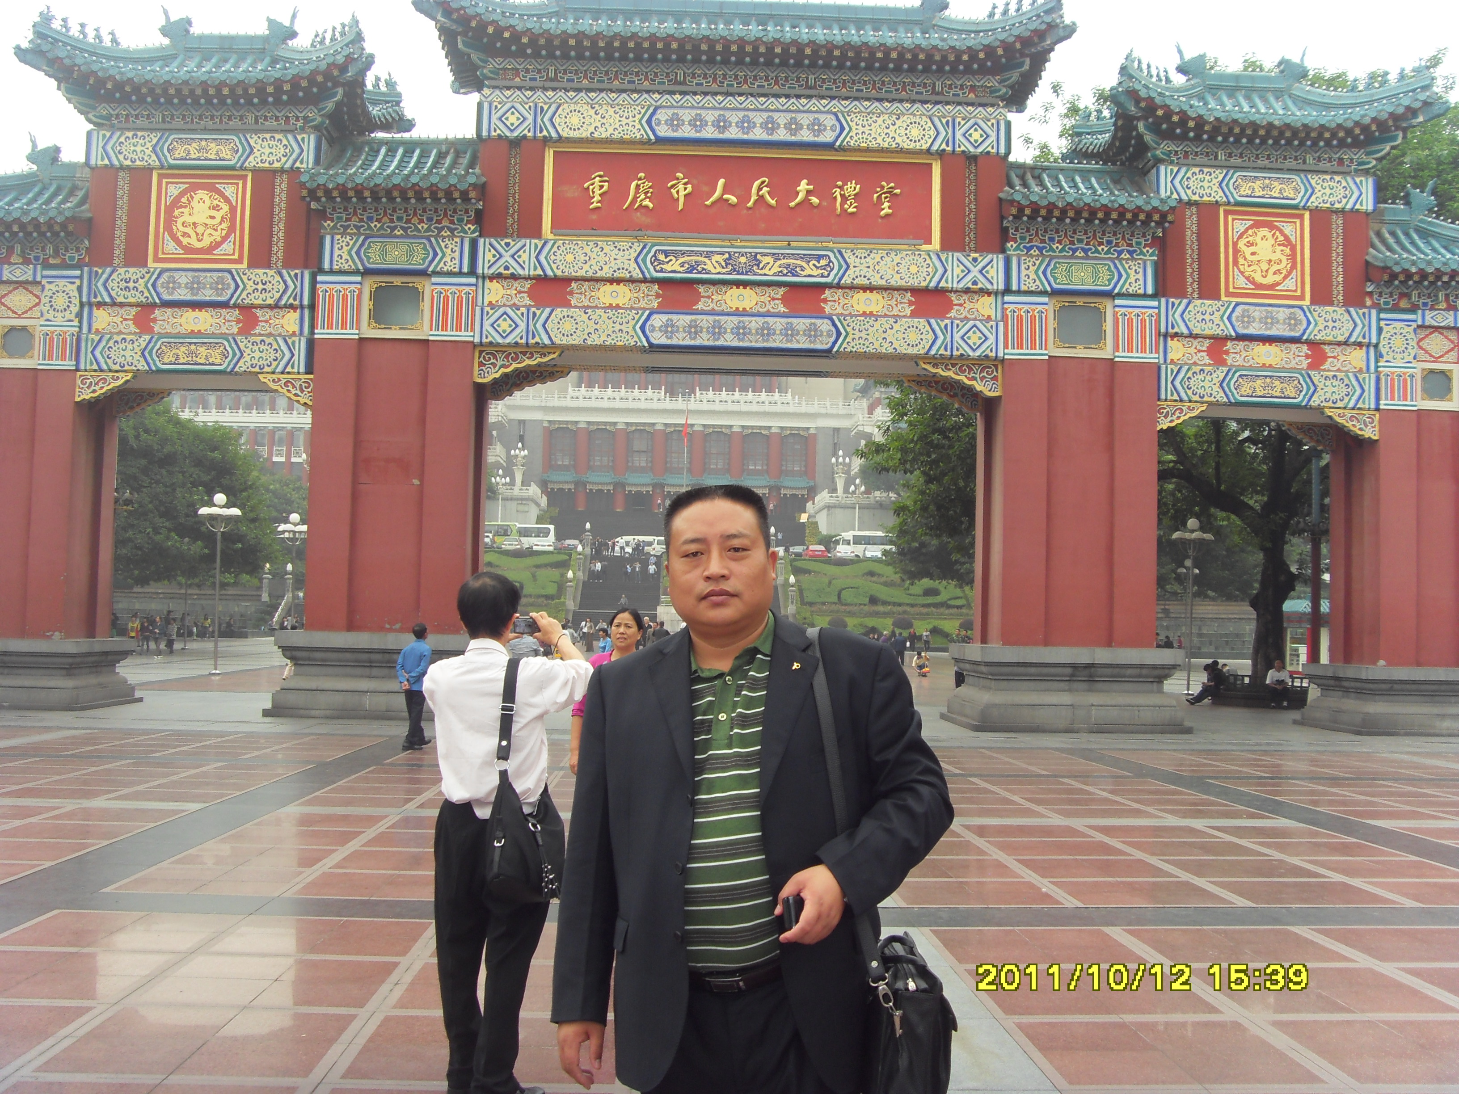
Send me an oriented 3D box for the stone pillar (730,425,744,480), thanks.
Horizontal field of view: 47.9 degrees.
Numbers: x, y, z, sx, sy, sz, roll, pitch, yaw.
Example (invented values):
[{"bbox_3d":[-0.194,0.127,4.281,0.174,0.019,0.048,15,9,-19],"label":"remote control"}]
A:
[{"bbox_3d":[0.808,-9.436,200.998,1.500,10.800,1.500,1,-3,-2],"label":"stone pillar"}]

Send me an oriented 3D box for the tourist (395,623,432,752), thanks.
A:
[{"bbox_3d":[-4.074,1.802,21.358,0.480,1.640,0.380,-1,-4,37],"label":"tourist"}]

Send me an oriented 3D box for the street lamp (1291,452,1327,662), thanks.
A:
[{"bbox_3d":[15.224,0.819,42.671,1.150,6.730,1.150,1,-3,-2],"label":"street lamp"}]

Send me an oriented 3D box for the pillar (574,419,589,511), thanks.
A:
[{"bbox_3d":[-18.011,-9.887,200.257,1.500,10.900,1.500,1,-3,-2],"label":"pillar"}]

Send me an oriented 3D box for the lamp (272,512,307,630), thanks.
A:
[{"bbox_3d":[-17.074,1.596,64.367,1.420,5.840,1.420,1,-3,-2],"label":"lamp"}]

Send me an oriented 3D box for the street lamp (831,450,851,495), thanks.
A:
[{"bbox_3d":[11.688,-7.574,172.000,1.950,5.100,1.950,1,-3,-2],"label":"street lamp"}]

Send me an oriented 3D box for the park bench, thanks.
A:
[{"bbox_3d":[13.476,3.619,41.747,2.350,0.900,1.900,1,-3,12],"label":"park bench"}]

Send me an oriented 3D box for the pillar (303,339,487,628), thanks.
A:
[{"bbox_3d":[-5.937,-1.011,29.806,2.770,5.150,2.650,1,-3,-2],"label":"pillar"}]

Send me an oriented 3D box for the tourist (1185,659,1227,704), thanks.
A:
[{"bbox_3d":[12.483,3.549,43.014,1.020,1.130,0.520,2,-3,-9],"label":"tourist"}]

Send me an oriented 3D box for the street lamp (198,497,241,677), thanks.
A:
[{"bbox_3d":[-15.704,1.136,50.600,1.300,5.600,1.300,1,-3,-2],"label":"street lamp"}]

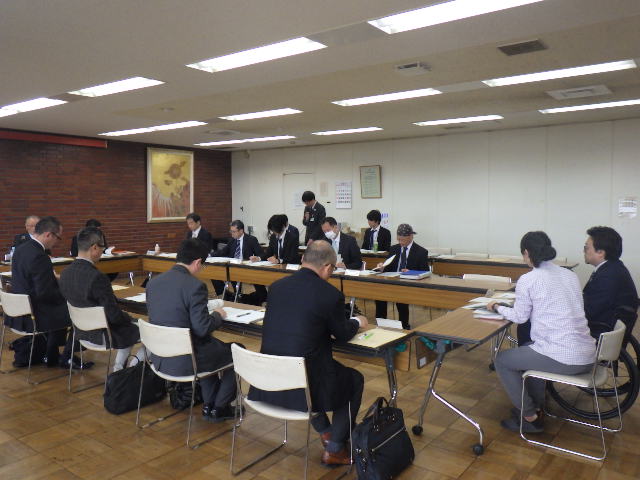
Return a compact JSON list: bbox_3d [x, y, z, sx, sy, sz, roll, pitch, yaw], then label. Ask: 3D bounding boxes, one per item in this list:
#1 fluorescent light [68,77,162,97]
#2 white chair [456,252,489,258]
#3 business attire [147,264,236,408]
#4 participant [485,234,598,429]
[{"bbox_3d":[-2.110,-1.561,5.322,1.240,0.060,0.290,3,5,36],"label":"fluorescent light"},{"bbox_3d":[2.136,0.599,7.310,0.500,0.760,0.530,3,5,36],"label":"white chair"},{"bbox_3d":[-0.855,0.734,3.691,0.540,1.080,0.640,3,6,36],"label":"business attire"},{"bbox_3d":[1.451,0.595,3.411,0.520,1.310,0.720,-4,5,-41],"label":"participant"}]

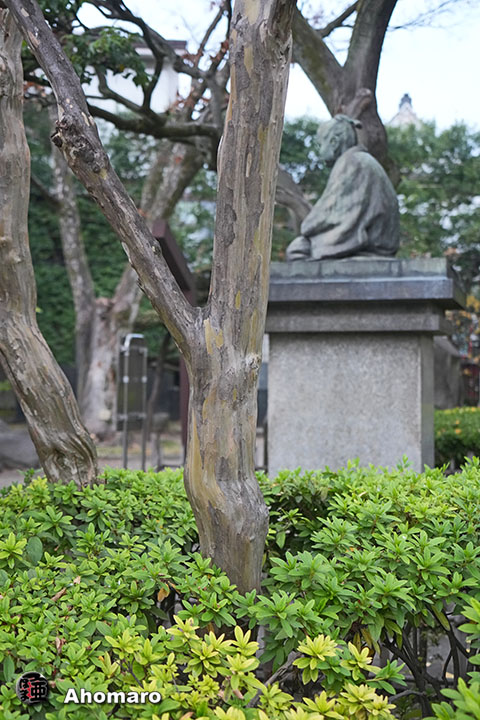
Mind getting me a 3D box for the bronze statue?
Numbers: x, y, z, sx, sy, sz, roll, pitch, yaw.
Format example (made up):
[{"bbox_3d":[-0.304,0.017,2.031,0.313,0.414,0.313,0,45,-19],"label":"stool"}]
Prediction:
[{"bbox_3d":[0.656,-1.104,6.400,0.690,0.920,0.640,0,0,17],"label":"bronze statue"}]

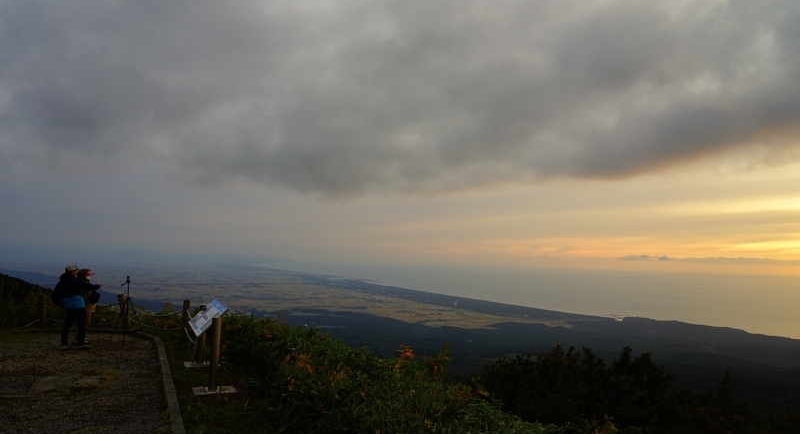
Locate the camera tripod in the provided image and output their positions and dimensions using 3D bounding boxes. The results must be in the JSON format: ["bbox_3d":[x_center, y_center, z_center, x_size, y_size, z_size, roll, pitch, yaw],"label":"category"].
[{"bbox_3d":[-5.930,2.040,11.650,0.720,1.440,0.700,4,-5,-28],"label":"camera tripod"}]

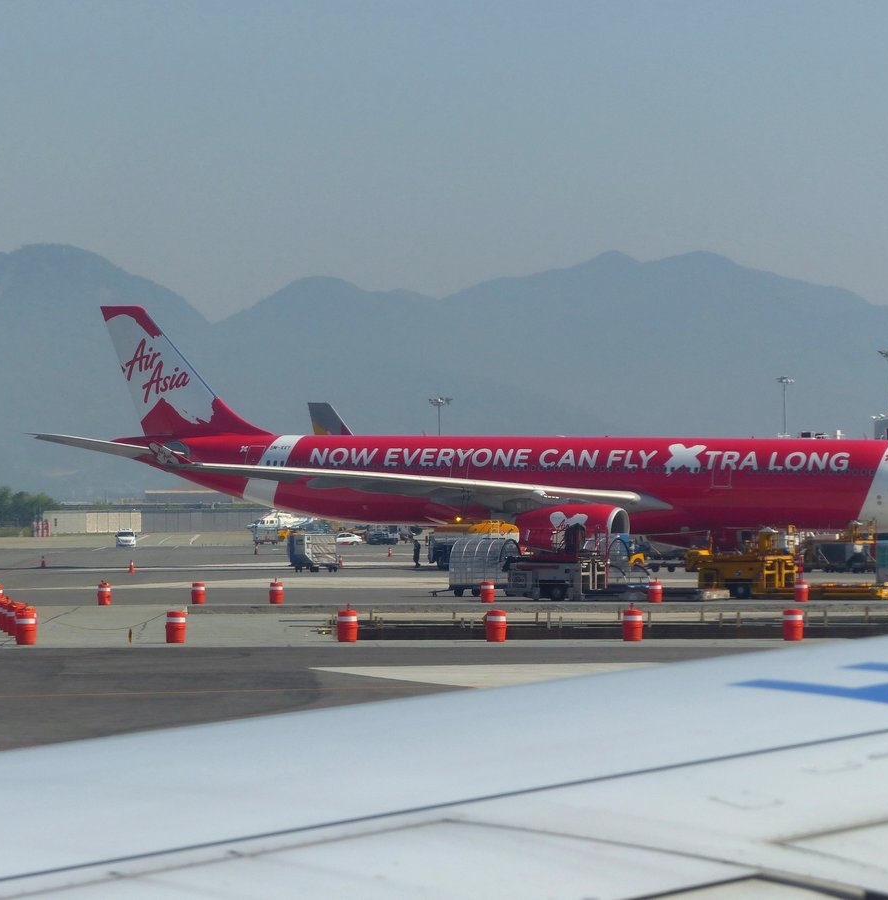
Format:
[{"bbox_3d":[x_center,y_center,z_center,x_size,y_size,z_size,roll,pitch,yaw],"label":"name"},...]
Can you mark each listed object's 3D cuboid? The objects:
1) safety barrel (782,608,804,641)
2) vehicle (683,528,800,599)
[{"bbox_3d":[9.310,4.660,157.000,0.540,0.835,0.540,0,-1,0],"label":"safety barrel"},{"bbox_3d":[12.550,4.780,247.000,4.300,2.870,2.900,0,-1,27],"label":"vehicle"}]

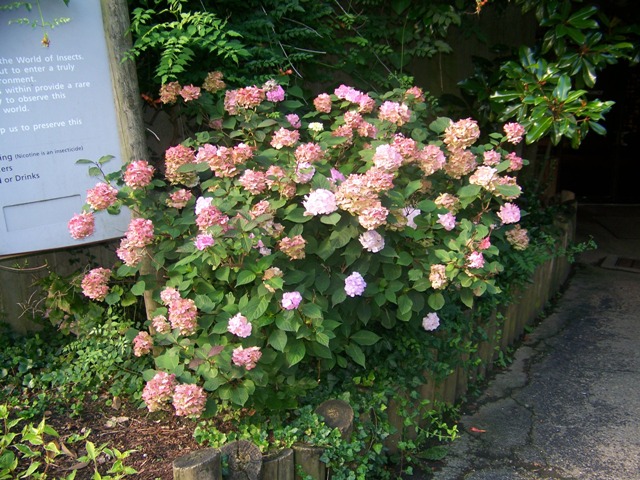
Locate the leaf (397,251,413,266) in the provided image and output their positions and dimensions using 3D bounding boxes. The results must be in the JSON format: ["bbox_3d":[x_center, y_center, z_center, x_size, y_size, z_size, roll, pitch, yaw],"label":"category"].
[{"bbox_3d":[0.346,0.076,2.650,0.066,0.062,0.035,3,19,8],"label":"leaf"}]

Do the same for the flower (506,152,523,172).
[{"bbox_3d":[0.947,-0.377,3.150,0.095,0.097,0.095,4,21,16],"label":"flower"}]

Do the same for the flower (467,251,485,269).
[{"bbox_3d":[0.673,0.084,2.800,0.078,0.078,0.078,3,21,14],"label":"flower"}]

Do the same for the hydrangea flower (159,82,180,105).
[{"bbox_3d":[-0.744,-0.724,3.200,0.109,0.109,0.109,-6,21,-12],"label":"hydrangea flower"}]

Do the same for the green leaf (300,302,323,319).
[{"bbox_3d":[-0.032,0.267,2.450,0.083,0.053,0.060,-2,15,-1],"label":"green leaf"}]

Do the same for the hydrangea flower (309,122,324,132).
[{"bbox_3d":[-0.016,-0.504,2.900,0.072,0.042,0.065,-1,15,0],"label":"hydrangea flower"}]

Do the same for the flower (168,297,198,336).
[{"bbox_3d":[-0.506,0.287,2.400,0.111,0.141,0.111,-6,21,-13],"label":"flower"}]

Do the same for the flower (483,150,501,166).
[{"bbox_3d":[0.755,-0.359,2.850,0.077,0.068,0.079,0,20,0],"label":"flower"}]

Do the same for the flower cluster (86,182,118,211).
[{"bbox_3d":[-0.907,-0.181,2.700,0.130,0.107,0.106,-6,20,-18],"label":"flower cluster"}]

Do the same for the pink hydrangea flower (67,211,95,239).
[{"bbox_3d":[-0.903,-0.059,2.450,0.096,0.103,0.093,0,20,0],"label":"pink hydrangea flower"}]

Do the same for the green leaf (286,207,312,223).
[{"bbox_3d":[-0.073,-0.087,2.200,0.095,0.050,0.070,-3,20,-2],"label":"green leaf"}]

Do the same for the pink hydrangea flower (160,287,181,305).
[{"bbox_3d":[-0.554,0.206,2.400,0.072,0.065,0.074,0,20,0],"label":"pink hydrangea flower"}]

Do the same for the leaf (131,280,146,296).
[{"bbox_3d":[-0.673,0.180,2.400,0.056,0.050,0.045,-8,19,-16],"label":"leaf"}]

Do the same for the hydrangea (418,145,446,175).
[{"bbox_3d":[0.478,-0.342,2.750,0.119,0.121,0.110,1,15,10],"label":"hydrangea"}]

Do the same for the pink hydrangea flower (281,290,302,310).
[{"bbox_3d":[-0.092,0.196,2.100,0.068,0.060,0.062,-3,20,-3],"label":"pink hydrangea flower"}]

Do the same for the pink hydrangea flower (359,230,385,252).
[{"bbox_3d":[0.207,0.006,2.600,0.104,0.088,0.096,0,20,5],"label":"pink hydrangea flower"}]

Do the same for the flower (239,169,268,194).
[{"bbox_3d":[-0.278,-0.244,2.700,0.121,0.100,0.099,-2,19,-6],"label":"flower"}]

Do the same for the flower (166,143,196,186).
[{"bbox_3d":[-0.614,-0.328,2.850,0.141,0.178,0.130,-5,15,-12],"label":"flower"}]

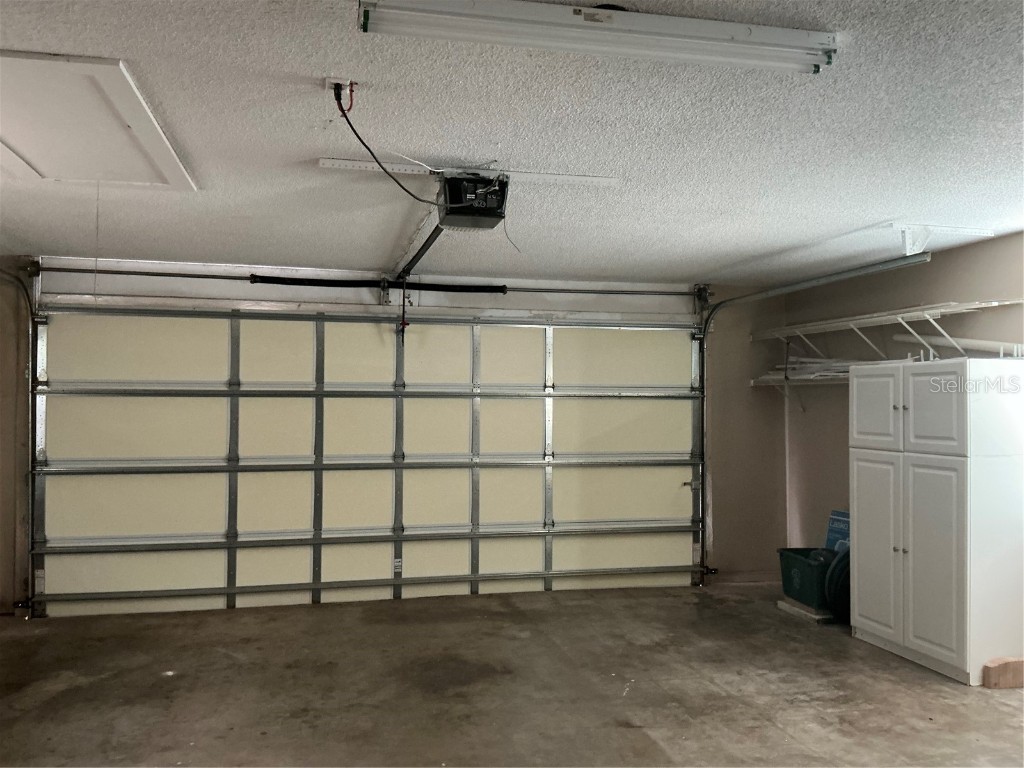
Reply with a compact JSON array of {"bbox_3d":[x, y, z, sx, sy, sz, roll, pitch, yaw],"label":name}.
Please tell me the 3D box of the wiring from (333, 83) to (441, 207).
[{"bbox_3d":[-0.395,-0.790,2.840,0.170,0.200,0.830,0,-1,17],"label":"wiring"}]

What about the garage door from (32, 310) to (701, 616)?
[{"bbox_3d":[-0.870,0.552,6.140,4.880,2.130,0.110,0,-1,-12],"label":"garage door"}]

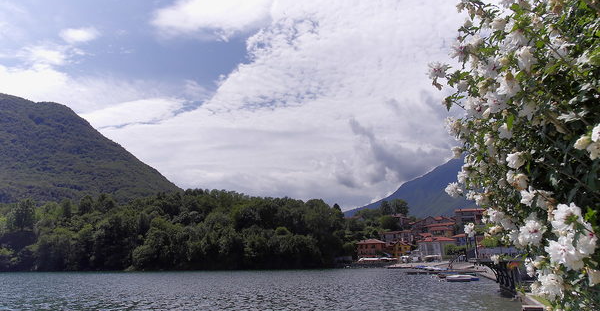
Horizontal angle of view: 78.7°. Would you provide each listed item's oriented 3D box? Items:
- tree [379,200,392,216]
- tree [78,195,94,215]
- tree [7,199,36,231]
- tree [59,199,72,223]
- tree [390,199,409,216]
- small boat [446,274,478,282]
[{"bbox_3d":[54.928,34.610,234.652,9.638,12.821,9.638,-4,-17,13],"label":"tree"},{"bbox_3d":[-113.812,27.387,194.788,7.753,12.151,7.753,9,-19,-29],"label":"tree"},{"bbox_3d":[-137.042,29.839,179.909,12.394,16.233,12.394,12,-20,-35],"label":"tree"},{"bbox_3d":[-121.802,29.640,189.840,6.449,13.526,6.449,10,-19,-31],"label":"tree"},{"bbox_3d":[63.922,34.609,234.652,11.164,12.812,11.164,-4,-17,15],"label":"tree"},{"bbox_3d":[24.285,18.326,54.500,4.800,0.950,1.800,2,-16,-8],"label":"small boat"}]

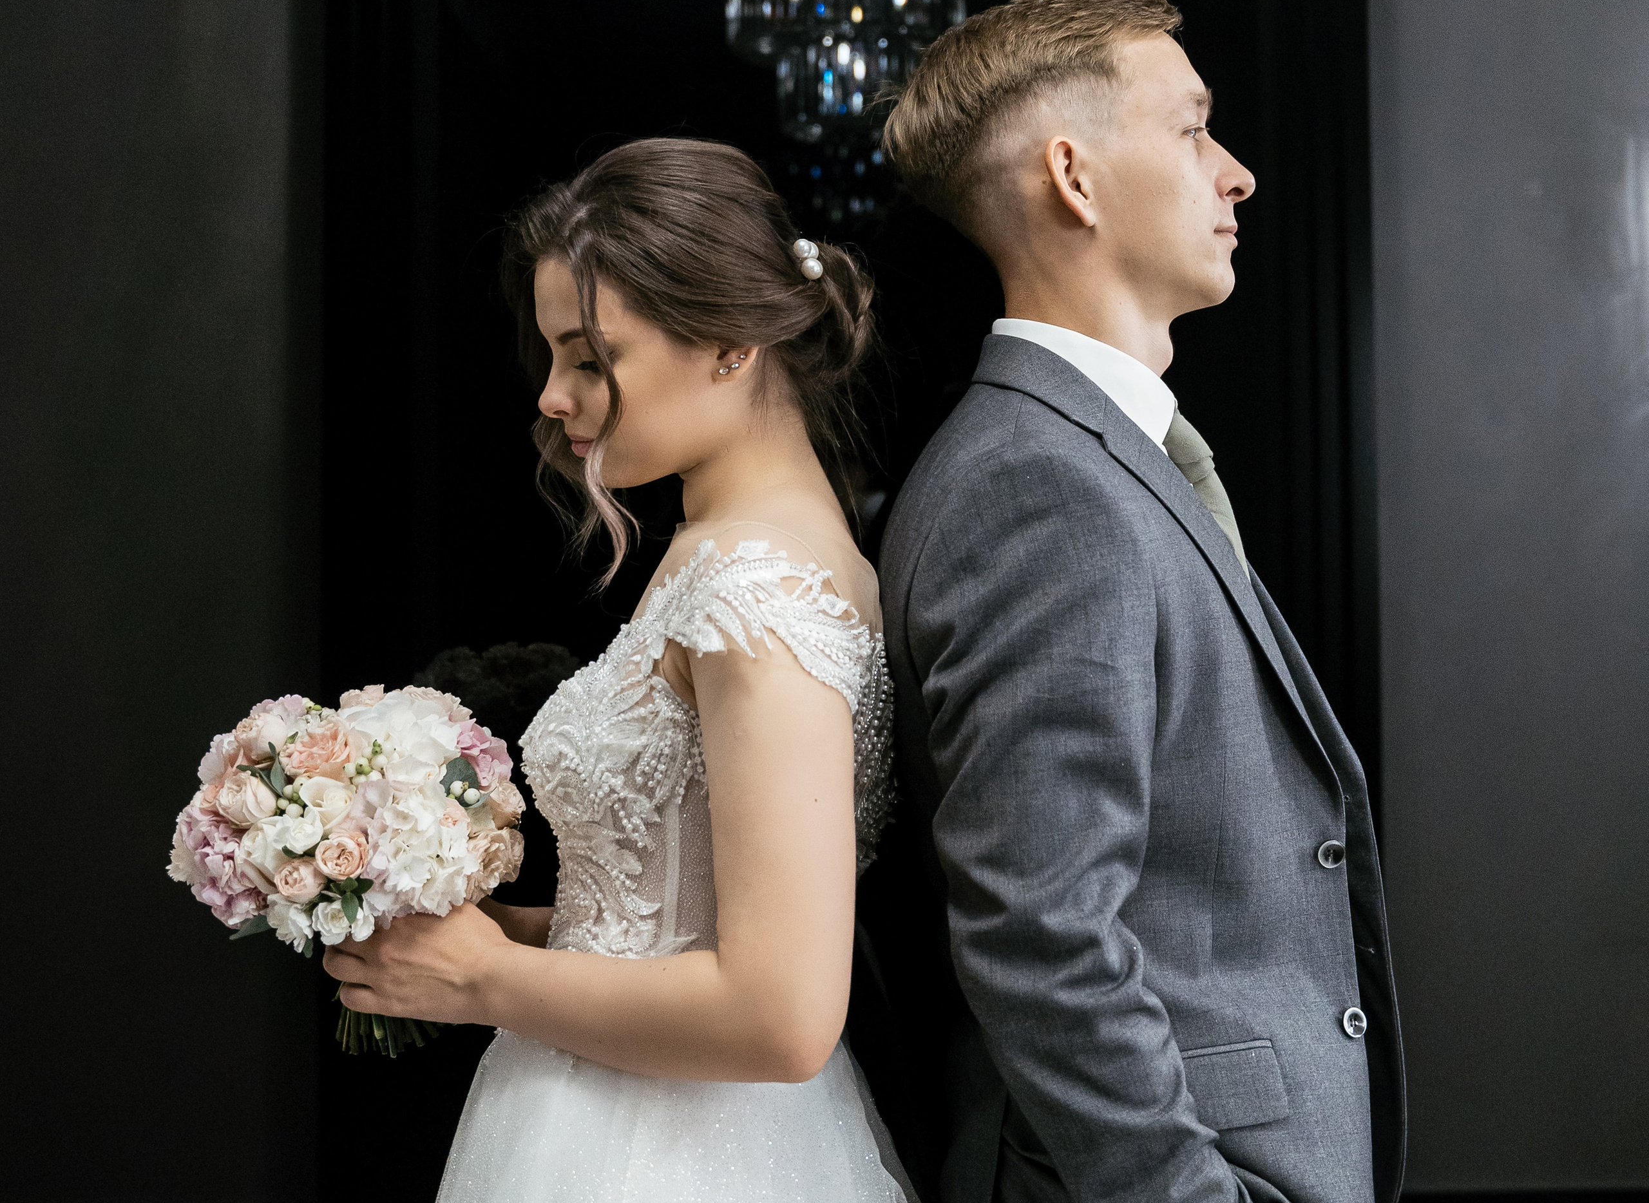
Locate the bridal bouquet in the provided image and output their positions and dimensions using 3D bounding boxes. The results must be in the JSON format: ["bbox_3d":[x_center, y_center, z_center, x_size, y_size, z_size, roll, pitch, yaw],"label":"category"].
[{"bbox_3d":[-0.347,0.192,1.400,0.255,0.262,0.250,-7,3,0],"label":"bridal bouquet"}]

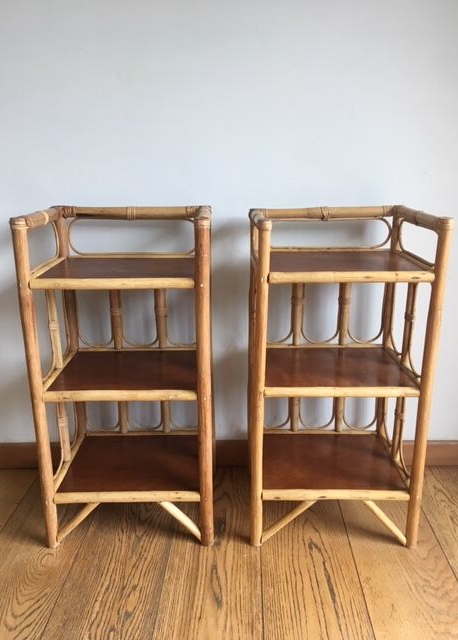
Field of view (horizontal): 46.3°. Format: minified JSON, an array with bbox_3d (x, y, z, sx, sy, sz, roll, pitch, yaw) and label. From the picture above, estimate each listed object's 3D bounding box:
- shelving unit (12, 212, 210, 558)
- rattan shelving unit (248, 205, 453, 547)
[{"bbox_3d":[-0.232,0.124,1.292,0.391,0.752,0.328,0,16,-1],"label":"shelving unit"},{"bbox_3d":[0.246,0.124,1.295,0.389,0.748,0.332,0,16,0],"label":"rattan shelving unit"}]

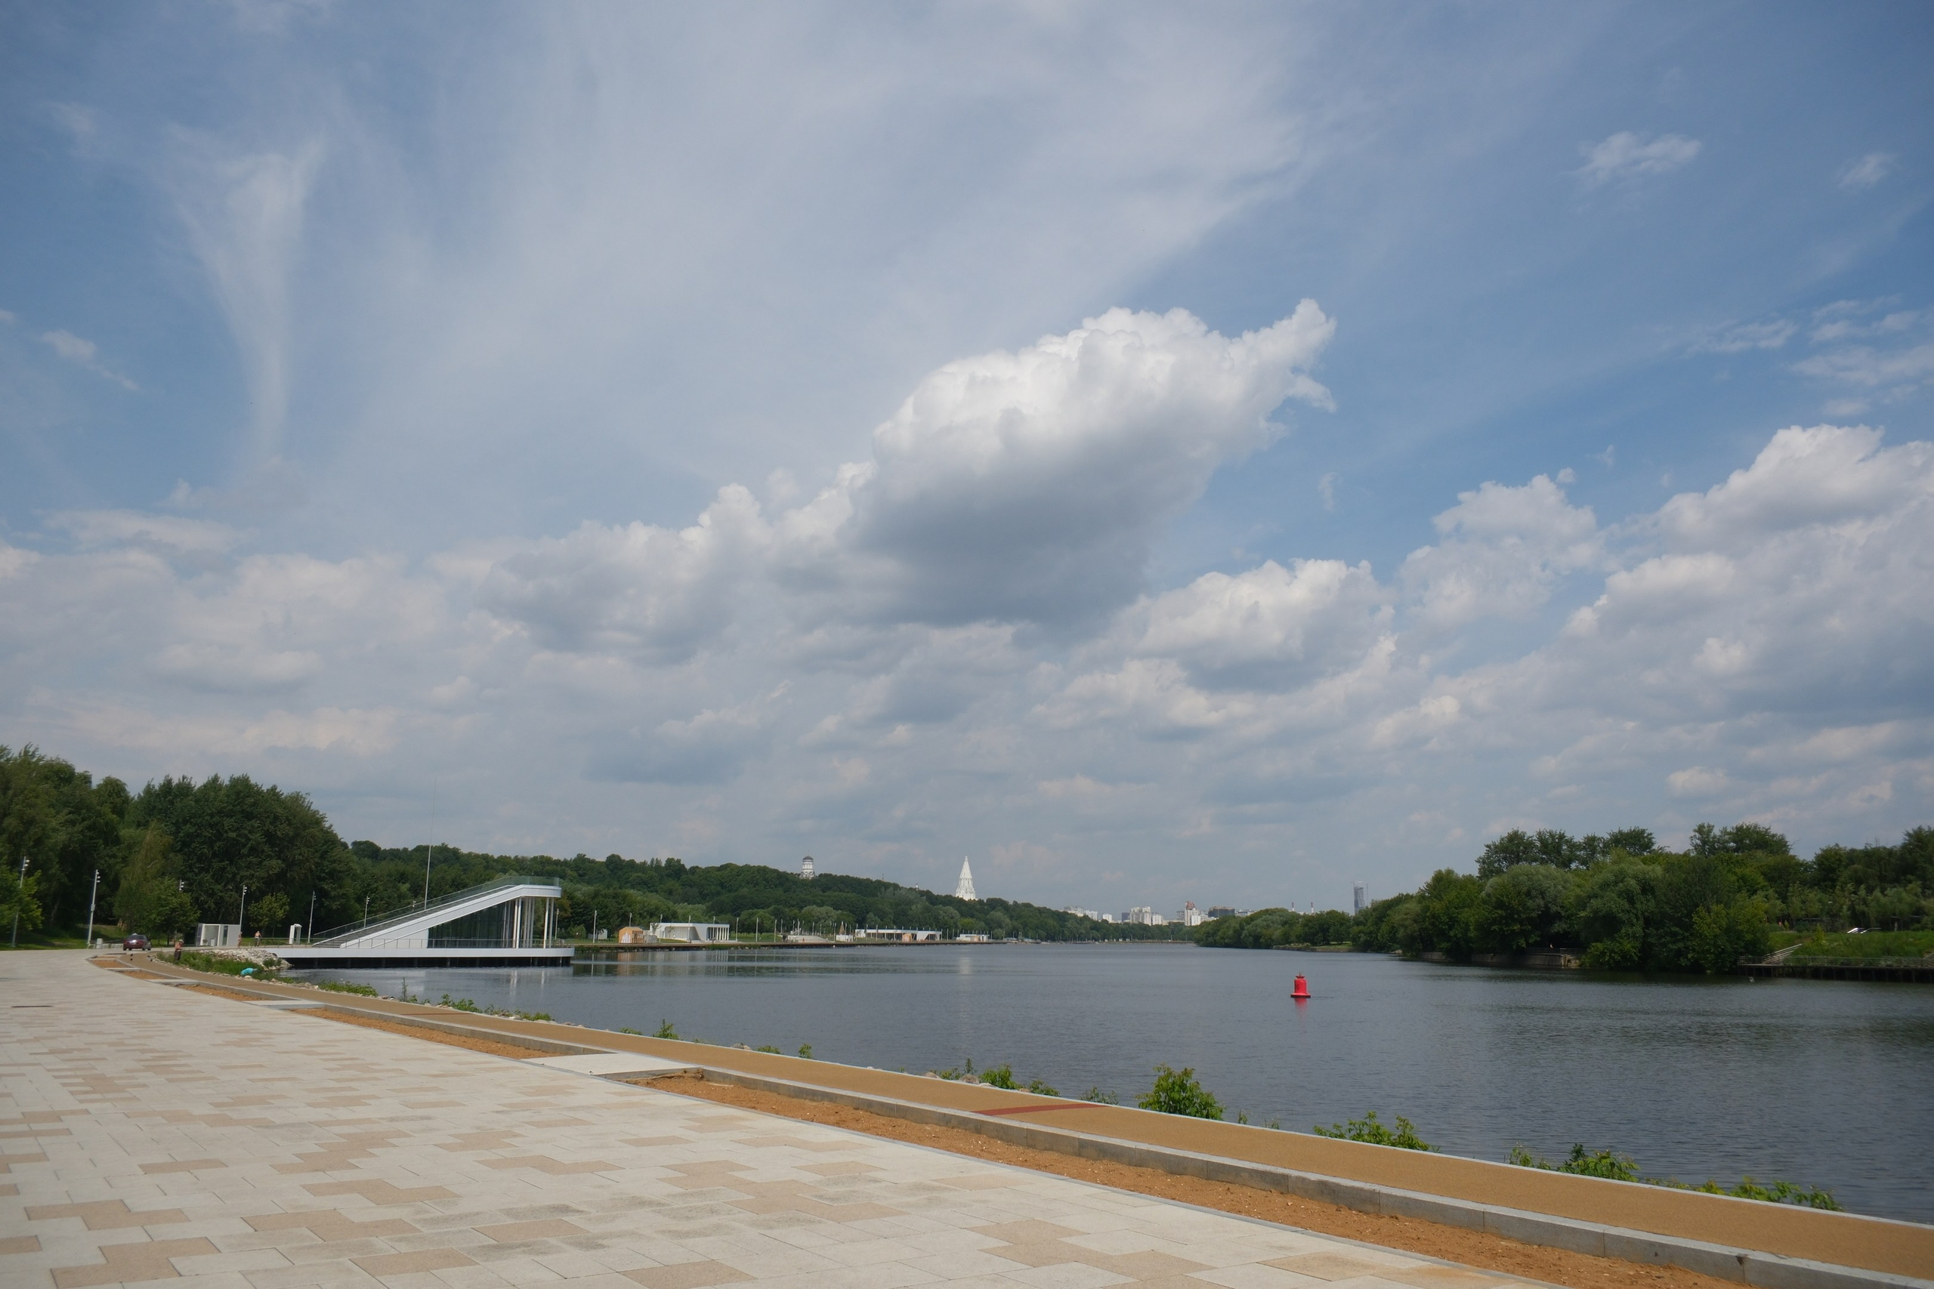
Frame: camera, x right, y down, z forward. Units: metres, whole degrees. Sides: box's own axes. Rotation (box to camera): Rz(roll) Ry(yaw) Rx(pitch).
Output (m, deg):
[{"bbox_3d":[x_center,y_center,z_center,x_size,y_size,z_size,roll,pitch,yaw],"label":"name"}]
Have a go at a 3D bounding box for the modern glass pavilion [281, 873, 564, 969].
[{"bbox_3d":[-68.730,34.940,183.540,34.510,11.510,14.000,7,-13,-31],"label":"modern glass pavilion"}]

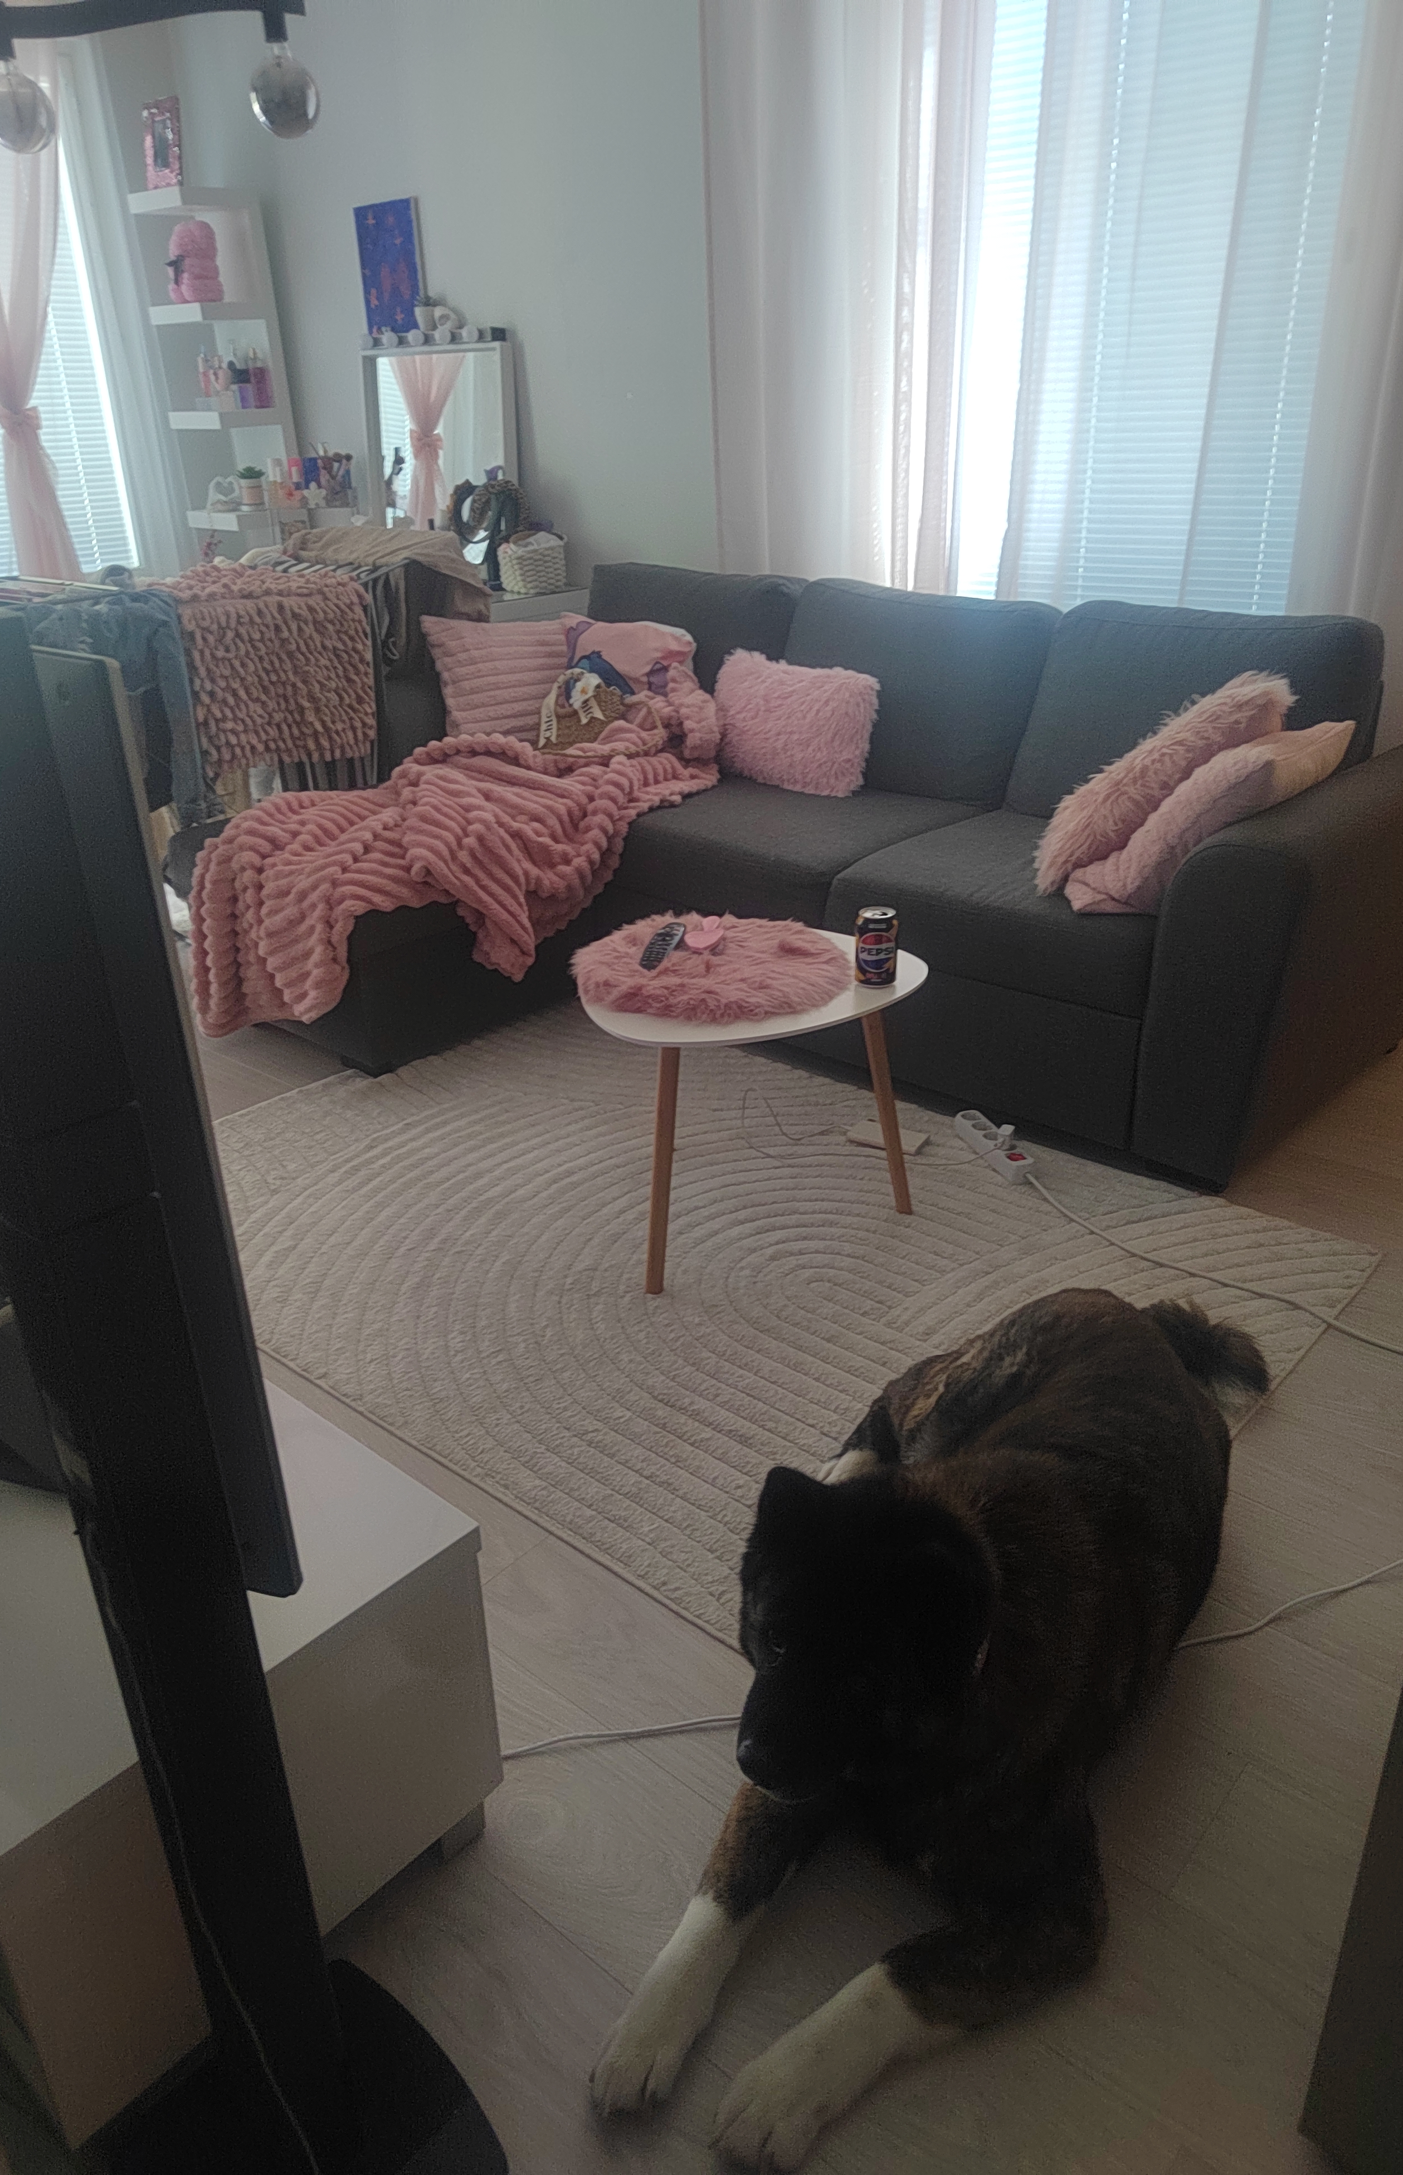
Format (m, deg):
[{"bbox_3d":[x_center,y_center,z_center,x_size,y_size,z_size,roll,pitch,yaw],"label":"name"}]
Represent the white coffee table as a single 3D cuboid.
[{"bbox_3d":[0.061,0.018,2.340,0.518,0.406,0.558,19,31,37],"label":"white coffee table"}]

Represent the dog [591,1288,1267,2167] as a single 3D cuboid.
[{"bbox_3d":[0.252,0.409,1.414,0.490,0.470,1.070,12,28,27],"label":"dog"}]

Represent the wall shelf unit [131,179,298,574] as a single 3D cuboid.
[{"bbox_3d":[-1.573,-1.974,4.994,0.300,1.900,0.280,19,31,37],"label":"wall shelf unit"}]

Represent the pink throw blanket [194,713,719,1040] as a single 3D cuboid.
[{"bbox_3d":[-0.540,-0.518,3.376,0.950,0.540,1.150,19,31,37],"label":"pink throw blanket"}]

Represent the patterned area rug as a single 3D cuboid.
[{"bbox_3d":[-0.056,0.220,2.406,1.886,0.012,1.282,19,31,37],"label":"patterned area rug"}]

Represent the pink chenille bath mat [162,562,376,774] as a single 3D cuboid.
[{"bbox_3d":[-1.197,-1.123,3.838,0.360,0.470,0.550,19,31,37],"label":"pink chenille bath mat"}]

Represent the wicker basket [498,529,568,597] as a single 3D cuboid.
[{"bbox_3d":[-0.508,-1.545,4.264,0.140,0.160,0.200,19,31,37],"label":"wicker basket"}]

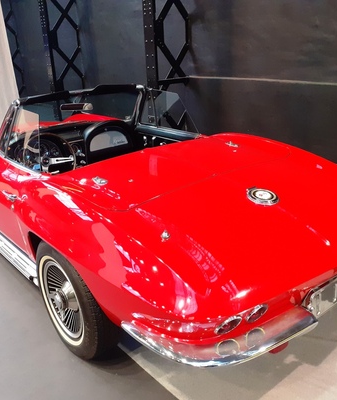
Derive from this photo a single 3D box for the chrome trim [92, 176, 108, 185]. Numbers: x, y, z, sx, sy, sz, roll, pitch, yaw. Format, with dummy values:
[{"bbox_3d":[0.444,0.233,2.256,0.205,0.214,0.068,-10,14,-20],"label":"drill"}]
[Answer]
[{"bbox_3d":[-0.346,-0.101,2.113,0.060,0.030,0.090,-17,25,-37],"label":"chrome trim"}]

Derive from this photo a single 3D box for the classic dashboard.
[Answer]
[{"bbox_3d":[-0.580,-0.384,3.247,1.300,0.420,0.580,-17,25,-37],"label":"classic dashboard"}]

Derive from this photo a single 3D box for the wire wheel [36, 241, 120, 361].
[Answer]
[{"bbox_3d":[-0.482,0.491,2.211,0.200,0.670,0.670,-17,25,-37],"label":"wire wheel"}]

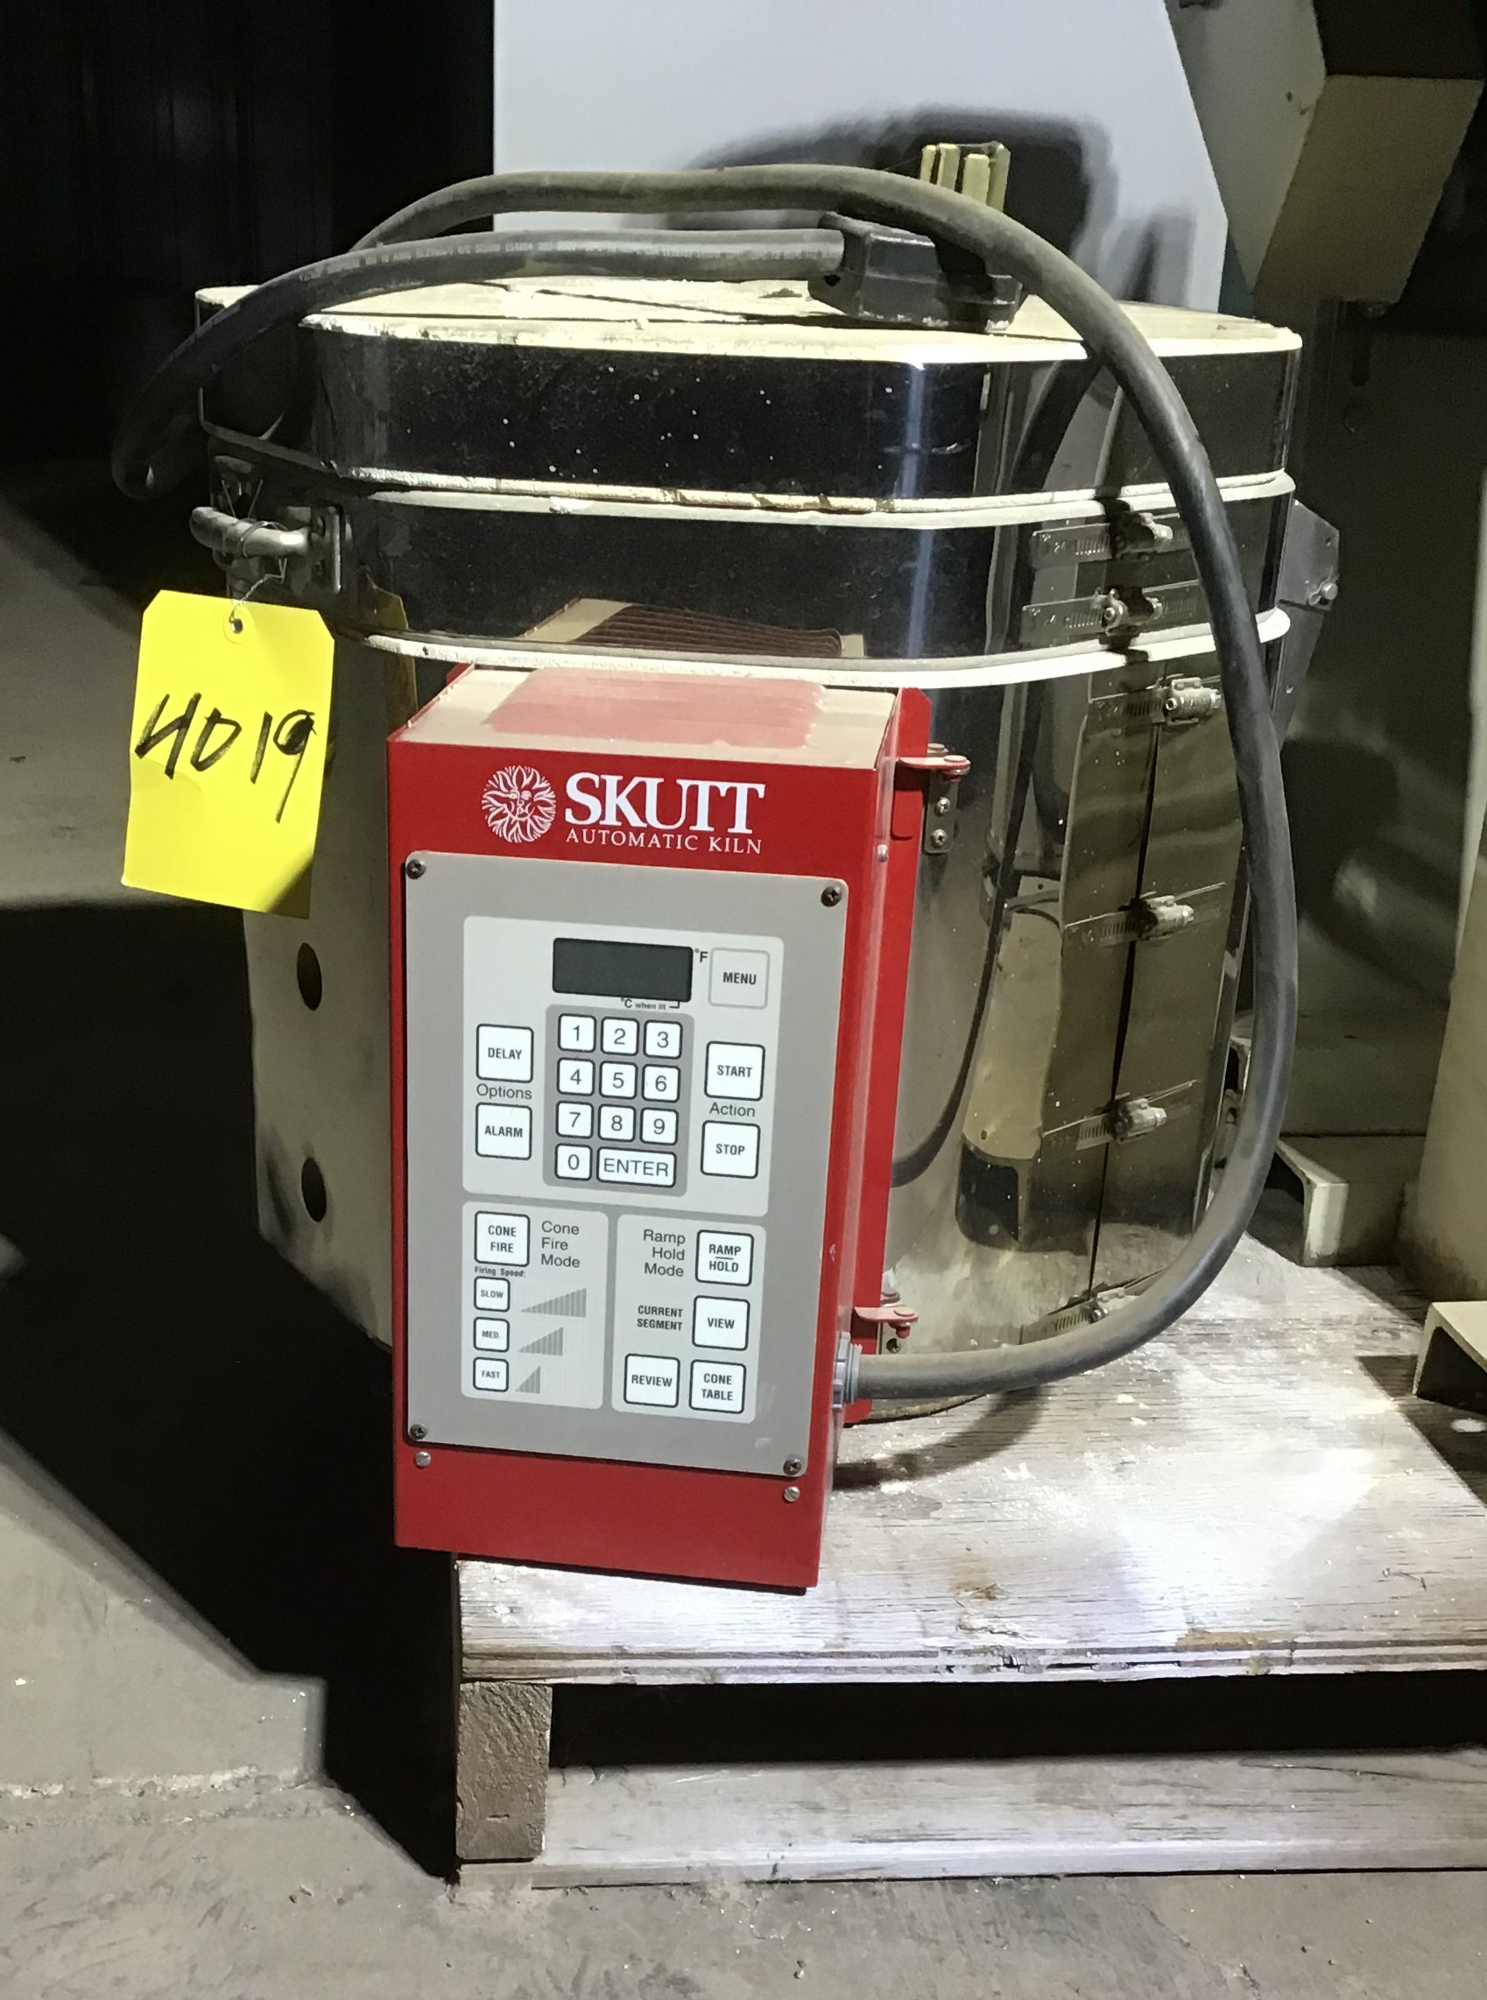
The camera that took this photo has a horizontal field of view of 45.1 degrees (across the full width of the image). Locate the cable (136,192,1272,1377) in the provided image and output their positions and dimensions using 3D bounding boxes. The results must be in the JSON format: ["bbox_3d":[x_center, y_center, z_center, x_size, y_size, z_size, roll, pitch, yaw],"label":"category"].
[{"bbox_3d":[-0.025,-0.119,0.847,0.575,0.504,0.319,4,23,6],"label":"cable"}]

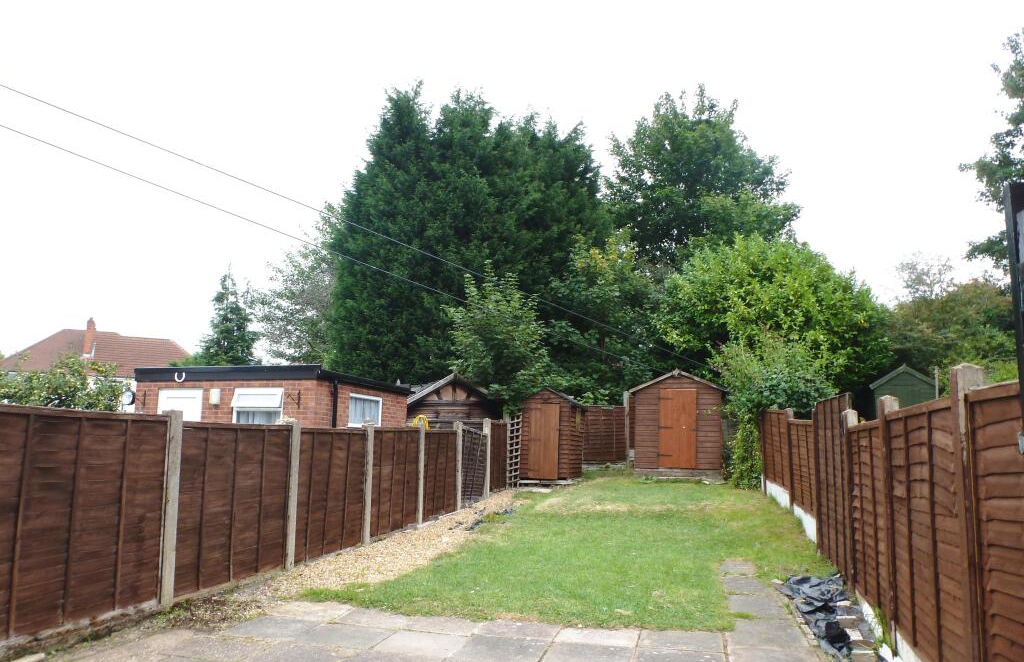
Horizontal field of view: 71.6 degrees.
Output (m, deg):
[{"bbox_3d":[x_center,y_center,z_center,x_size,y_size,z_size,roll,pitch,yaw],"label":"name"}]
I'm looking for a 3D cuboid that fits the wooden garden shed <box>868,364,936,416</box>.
[{"bbox_3d":[9.682,1.911,17.586,1.680,2.050,2.000,-2,-7,24],"label":"wooden garden shed"}]

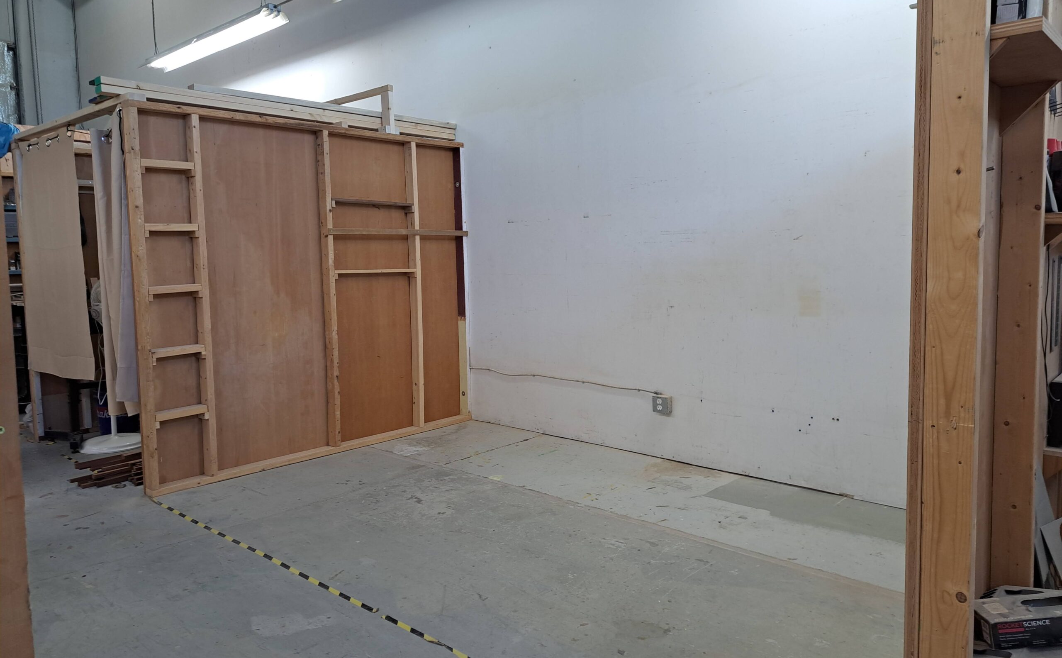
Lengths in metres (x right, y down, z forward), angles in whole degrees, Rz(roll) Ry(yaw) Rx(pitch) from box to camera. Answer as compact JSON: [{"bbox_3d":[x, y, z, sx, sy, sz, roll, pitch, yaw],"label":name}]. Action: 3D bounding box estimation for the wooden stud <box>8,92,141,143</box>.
[{"bbox_3d":[-2.814,-1.261,4.505,2.000,0.038,0.089,5,8,41],"label":"wooden stud"}]

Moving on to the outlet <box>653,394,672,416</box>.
[{"bbox_3d":[0.832,0.477,4.656,0.104,0.104,0.052,5,8,41],"label":"outlet"}]

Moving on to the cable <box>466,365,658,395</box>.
[{"bbox_3d":[0.171,0.364,5.248,1.750,0.036,0.016,5,8,41],"label":"cable"}]

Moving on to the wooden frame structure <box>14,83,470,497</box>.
[{"bbox_3d":[-2.041,-0.446,5.486,2.030,2.430,2.440,5,8,41],"label":"wooden frame structure"}]

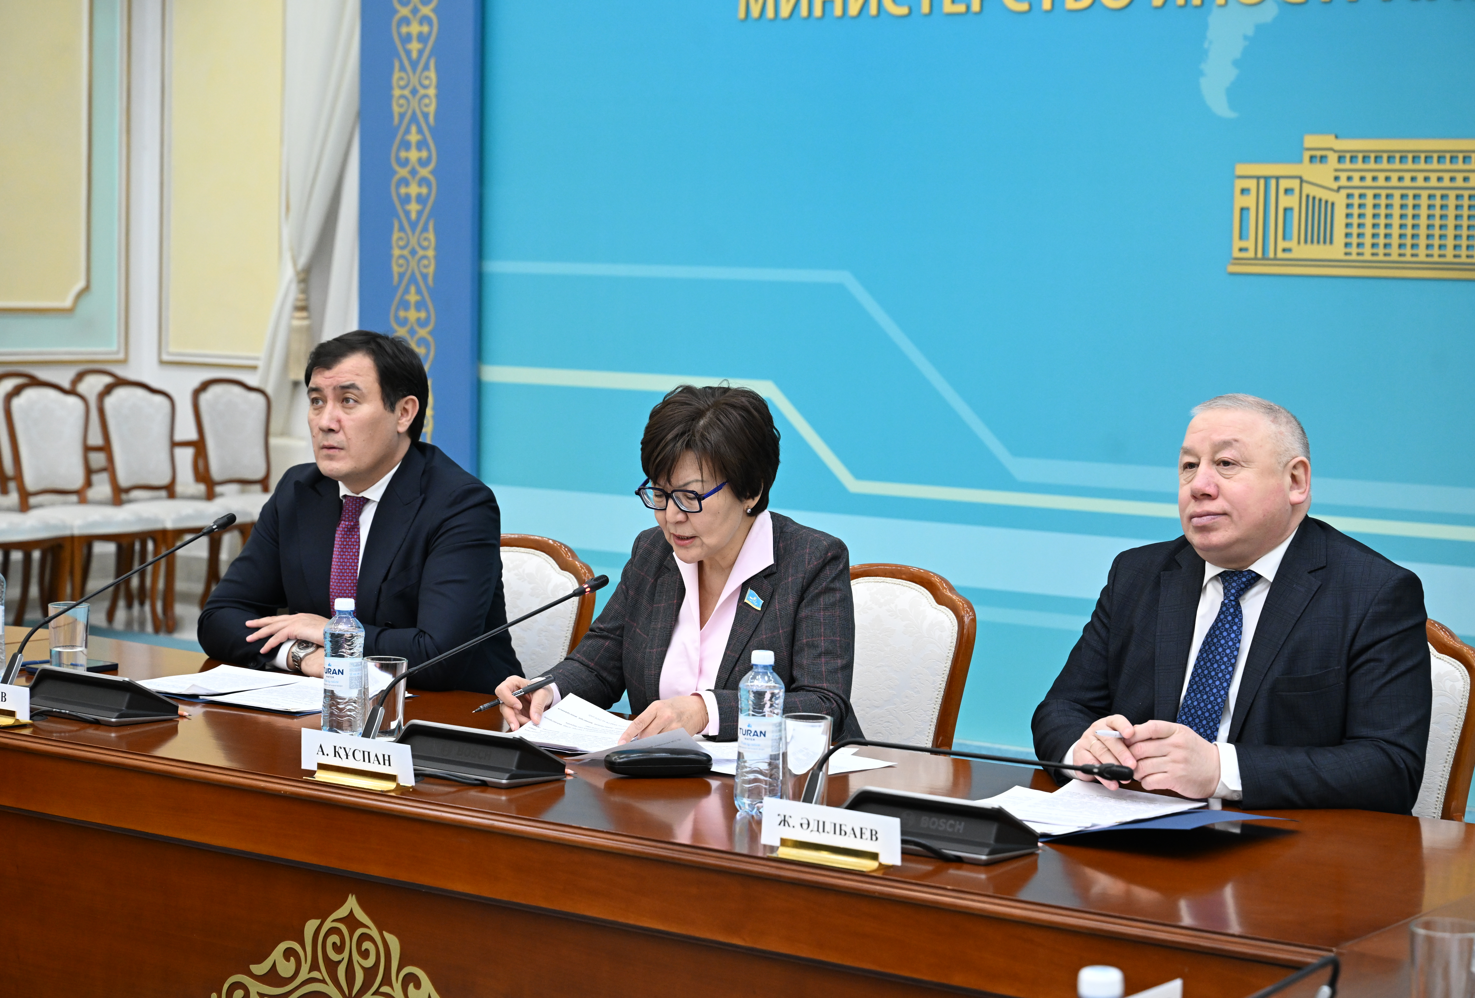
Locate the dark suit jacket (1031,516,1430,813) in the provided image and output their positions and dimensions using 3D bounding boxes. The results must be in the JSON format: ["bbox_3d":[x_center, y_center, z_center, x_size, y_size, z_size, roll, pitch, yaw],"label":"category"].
[{"bbox_3d":[0.727,0.334,4.279,0.600,0.640,0.600,4,5,31],"label":"dark suit jacket"}]

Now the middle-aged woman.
[{"bbox_3d":[-0.072,0.459,4.706,0.570,1.290,0.780,4,5,29],"label":"middle-aged woman"}]

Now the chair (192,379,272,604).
[{"bbox_3d":[-1.996,-0.013,12.091,0.560,0.960,0.480,5,5,34],"label":"chair"}]

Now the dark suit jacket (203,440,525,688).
[{"bbox_3d":[-0.651,0.210,5.178,0.590,0.650,0.600,5,5,34],"label":"dark suit jacket"}]

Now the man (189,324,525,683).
[{"bbox_3d":[-0.670,0.377,5.153,0.600,1.350,0.740,5,5,34],"label":"man"}]

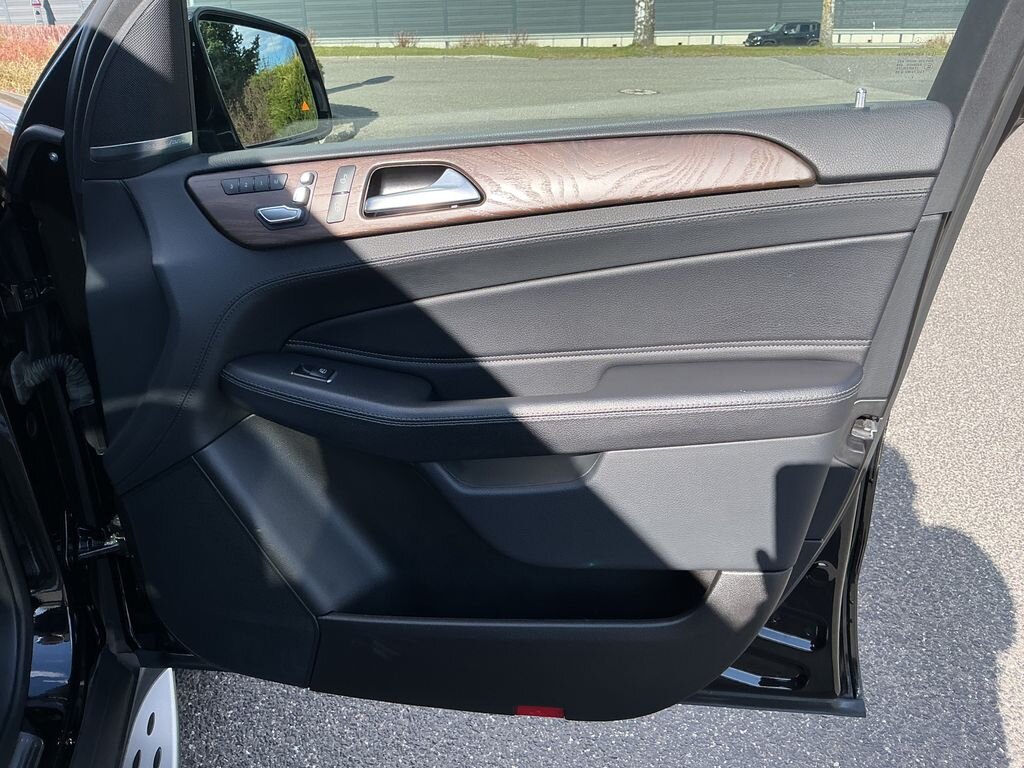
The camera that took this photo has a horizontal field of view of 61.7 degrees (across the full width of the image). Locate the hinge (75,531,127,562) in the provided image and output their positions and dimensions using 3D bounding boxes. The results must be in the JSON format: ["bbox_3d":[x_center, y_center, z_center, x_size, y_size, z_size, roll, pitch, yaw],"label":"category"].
[{"bbox_3d":[-0.584,0.231,1.217,0.062,0.040,0.042,2,23,5],"label":"hinge"}]

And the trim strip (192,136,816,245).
[{"bbox_3d":[-0.021,-0.213,0.917,0.668,0.090,0.030,-4,15,6],"label":"trim strip"}]

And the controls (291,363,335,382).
[{"bbox_3d":[-0.222,-0.013,0.963,0.045,0.012,0.028,9,23,2],"label":"controls"}]

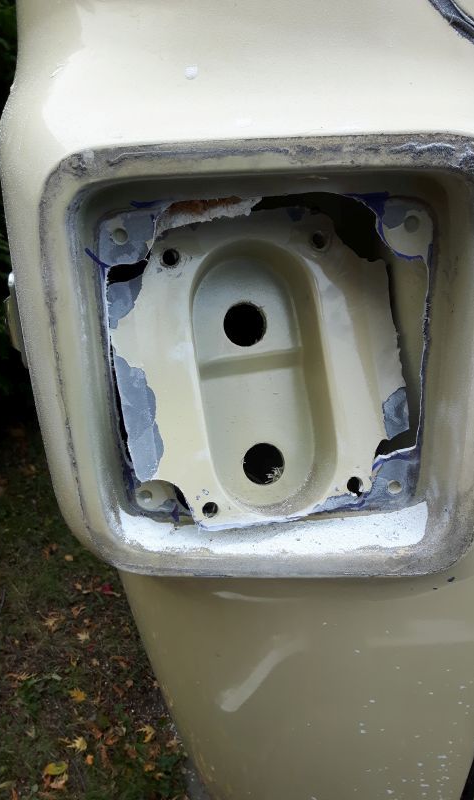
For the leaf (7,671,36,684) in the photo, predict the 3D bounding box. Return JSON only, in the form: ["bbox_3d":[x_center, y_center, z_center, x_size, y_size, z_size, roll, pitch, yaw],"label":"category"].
[{"bbox_3d":[-0.510,0.653,1.692,0.062,0.015,0.035,-7,21,-19],"label":"leaf"}]

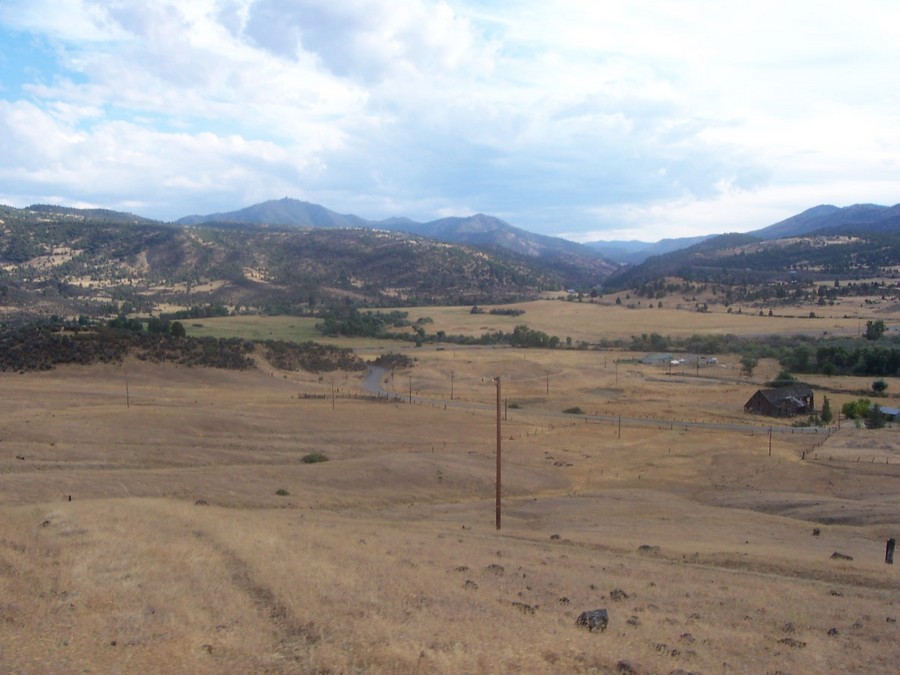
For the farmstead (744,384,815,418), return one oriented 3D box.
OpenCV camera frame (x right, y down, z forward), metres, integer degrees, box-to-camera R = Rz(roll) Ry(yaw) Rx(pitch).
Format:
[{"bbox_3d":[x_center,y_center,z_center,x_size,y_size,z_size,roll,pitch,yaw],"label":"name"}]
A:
[{"bbox_3d":[116.342,21.816,336.959,24.050,8.600,12.902,-3,5,-36],"label":"farmstead"}]

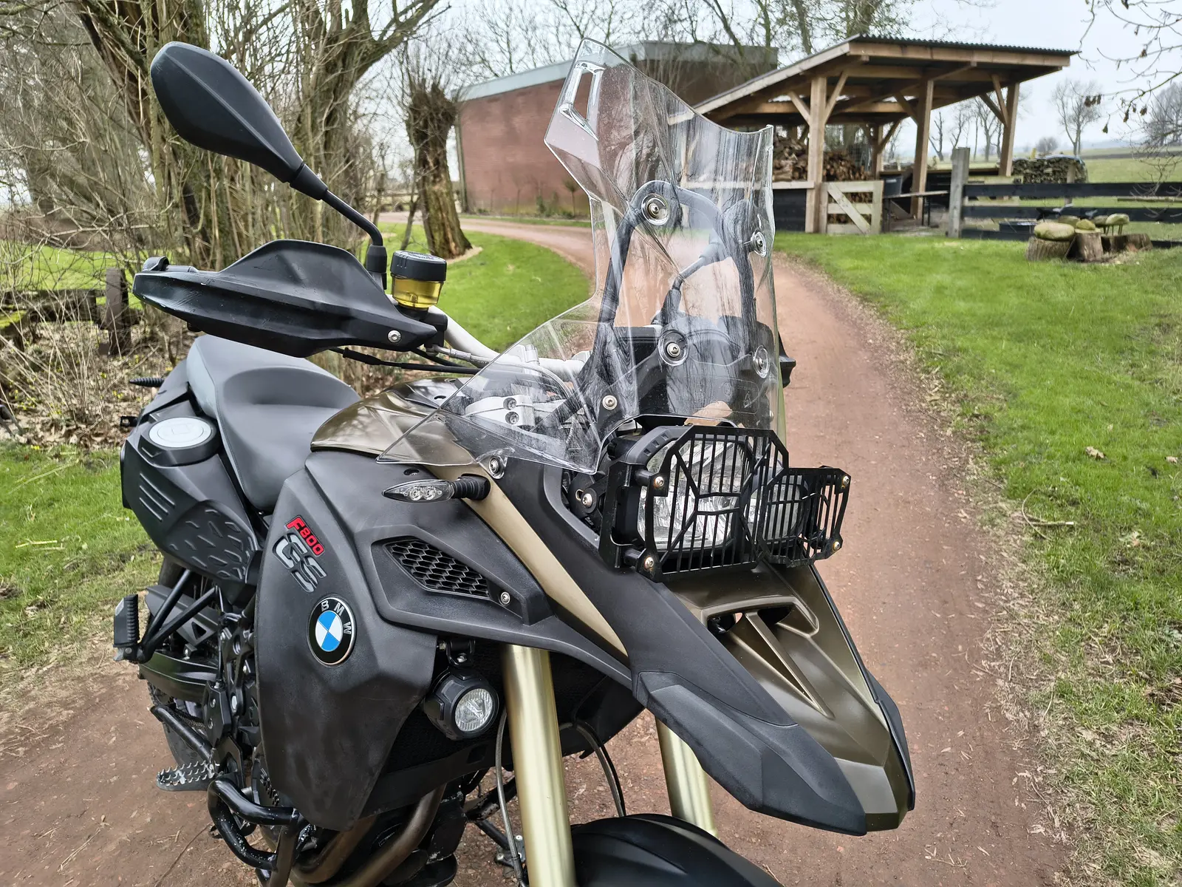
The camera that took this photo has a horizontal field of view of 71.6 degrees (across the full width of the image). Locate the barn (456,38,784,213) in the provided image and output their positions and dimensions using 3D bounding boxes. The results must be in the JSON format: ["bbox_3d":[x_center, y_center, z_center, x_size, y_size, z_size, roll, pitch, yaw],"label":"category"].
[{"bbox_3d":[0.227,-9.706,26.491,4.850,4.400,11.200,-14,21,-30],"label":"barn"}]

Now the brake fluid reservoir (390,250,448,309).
[{"bbox_3d":[-0.188,-0.174,0.885,0.060,0.056,0.060,1,12,-42],"label":"brake fluid reservoir"}]

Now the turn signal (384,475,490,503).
[{"bbox_3d":[-0.162,0.049,0.860,0.112,0.029,0.037,1,12,-42],"label":"turn signal"}]

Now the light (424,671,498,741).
[{"bbox_3d":[-0.144,0.289,0.905,0.077,0.077,0.062,1,12,-42],"label":"light"}]

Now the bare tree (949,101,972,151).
[{"bbox_3d":[54.017,-46.445,120.000,4.500,9.800,4.500,-2,18,0],"label":"bare tree"}]

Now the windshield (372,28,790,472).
[{"bbox_3d":[0.045,-0.165,0.943,0.410,0.480,0.320,1,12,-42],"label":"windshield"}]

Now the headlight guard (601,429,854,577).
[{"bbox_3d":[0.148,0.054,0.860,0.315,0.150,0.085,1,12,-42],"label":"headlight guard"}]

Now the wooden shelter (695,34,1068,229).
[{"bbox_3d":[6.421,-7.133,19.509,7.400,3.445,5.450,-14,21,-30],"label":"wooden shelter"}]

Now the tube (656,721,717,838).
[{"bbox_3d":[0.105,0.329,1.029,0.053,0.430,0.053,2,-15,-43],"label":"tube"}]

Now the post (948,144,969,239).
[{"bbox_3d":[6.379,-4.367,14.224,0.150,1.480,0.190,-10,20,-22],"label":"post"}]

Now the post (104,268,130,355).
[{"bbox_3d":[-3.988,-1.107,6.893,0.115,0.740,0.105,-7,22,-32],"label":"post"}]

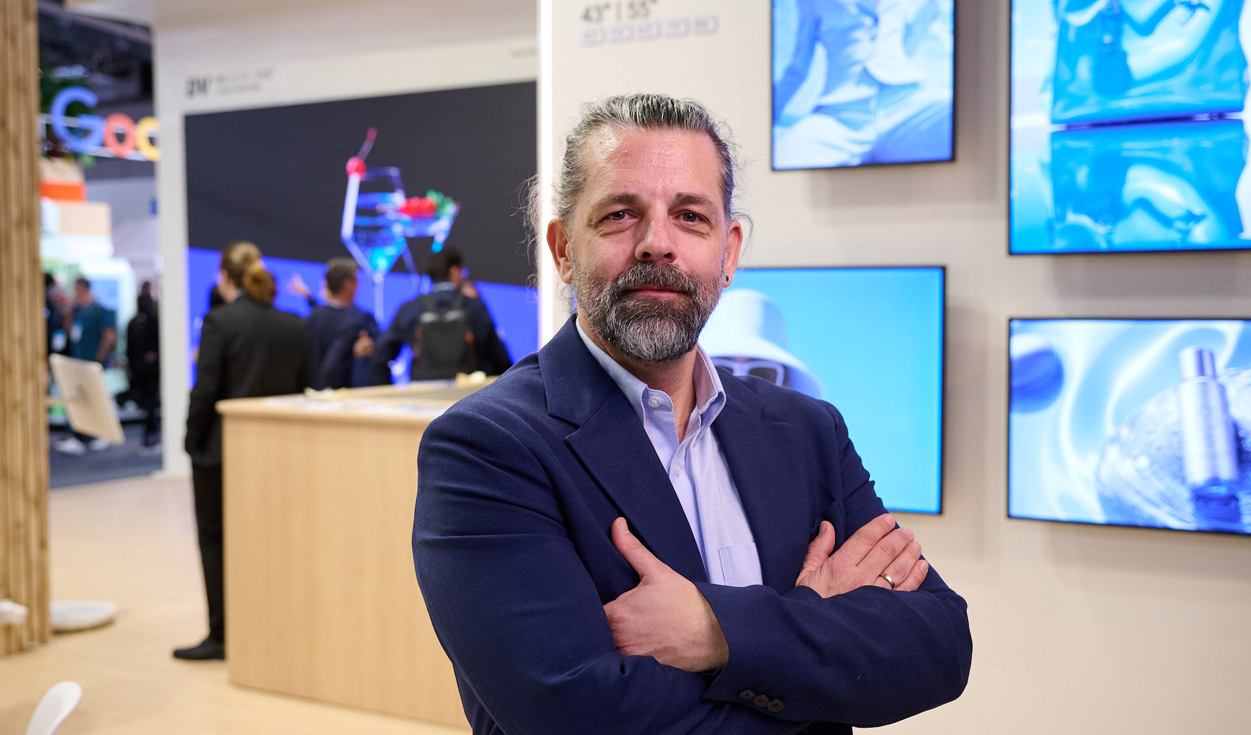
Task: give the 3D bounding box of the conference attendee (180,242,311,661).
[{"bbox_3d":[-1.623,0.343,5.793,0.500,1.755,0.360,-2,3,-33],"label":"conference attendee"}]

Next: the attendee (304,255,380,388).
[{"bbox_3d":[-1.555,0.267,7.421,0.480,1.750,0.340,1,3,28],"label":"attendee"}]

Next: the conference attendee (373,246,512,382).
[{"bbox_3d":[-1.033,0.229,7.640,0.700,1.800,0.460,0,3,6],"label":"conference attendee"}]

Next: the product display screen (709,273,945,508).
[{"bbox_3d":[0.379,0.055,4.162,1.230,0.705,0.060,1,3,29],"label":"product display screen"}]

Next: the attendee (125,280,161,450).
[{"bbox_3d":[-4.806,0.009,13.615,0.380,1.700,0.460,-1,3,-15],"label":"attendee"}]

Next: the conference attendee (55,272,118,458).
[{"bbox_3d":[-5.425,-0.020,13.664,0.500,1.770,0.520,-1,3,-22],"label":"conference attendee"}]

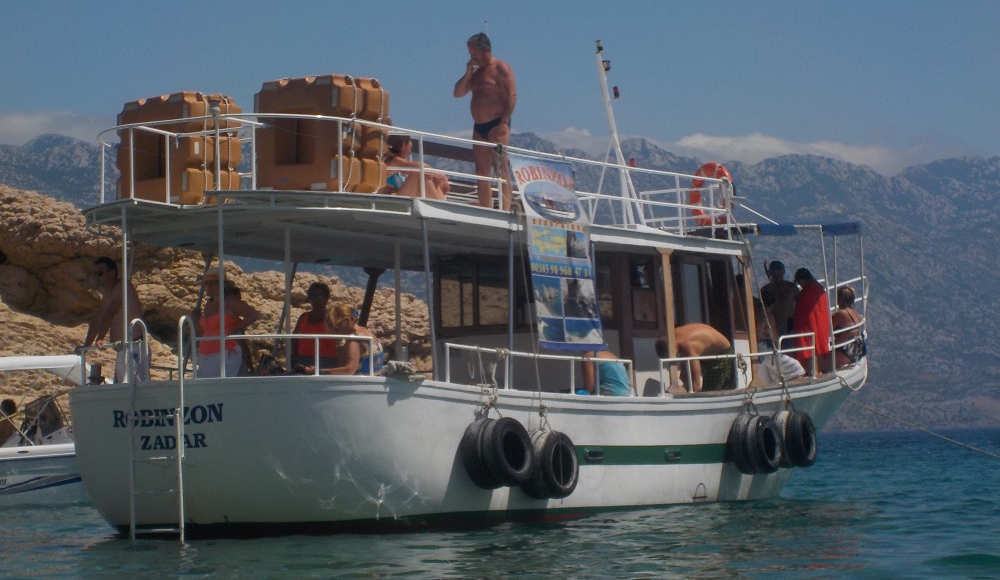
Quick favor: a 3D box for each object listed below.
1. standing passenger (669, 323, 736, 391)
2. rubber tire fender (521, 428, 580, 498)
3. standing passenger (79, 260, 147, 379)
[{"bbox_3d":[2.148,0.975,28.000,0.820,1.200,0.520,0,-4,-22],"label":"standing passenger"},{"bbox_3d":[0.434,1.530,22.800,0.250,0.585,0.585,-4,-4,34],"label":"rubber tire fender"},{"bbox_3d":[-3.165,0.566,21.451,0.580,1.689,0.500,-1,-3,-12],"label":"standing passenger"}]

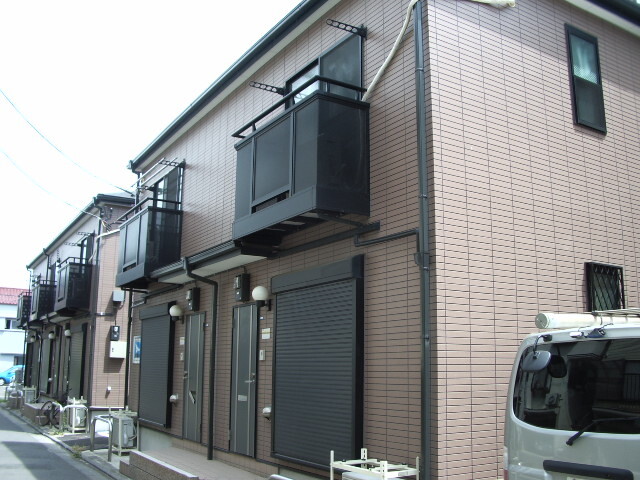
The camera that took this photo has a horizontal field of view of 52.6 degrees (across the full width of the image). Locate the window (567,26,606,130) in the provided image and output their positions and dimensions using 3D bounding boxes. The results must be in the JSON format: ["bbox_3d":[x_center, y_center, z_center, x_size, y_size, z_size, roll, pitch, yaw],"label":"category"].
[{"bbox_3d":[3.012,-1.808,7.255,0.604,1.264,0.093,7,-13,-31],"label":"window"}]

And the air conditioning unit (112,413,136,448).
[{"bbox_3d":[-3.761,3.651,12.356,0.254,0.526,0.720,7,-13,-31],"label":"air conditioning unit"}]

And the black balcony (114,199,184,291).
[{"bbox_3d":[-3.180,0.152,11.865,0.642,1.421,2.022,7,-13,-31],"label":"black balcony"}]

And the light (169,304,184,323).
[{"bbox_3d":[-2.364,1.219,10.668,0.231,0.280,0.201,7,-13,-31],"label":"light"}]

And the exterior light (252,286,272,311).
[{"bbox_3d":[-0.721,0.718,8.040,0.231,0.280,0.201,7,-13,-31],"label":"exterior light"}]

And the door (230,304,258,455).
[{"bbox_3d":[-1.016,1.828,8.494,0.086,1.962,0.776,7,-13,-31],"label":"door"}]

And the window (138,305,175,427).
[{"bbox_3d":[-2.974,2.205,11.575,0.149,2.122,1.701,7,-13,-31],"label":"window"}]

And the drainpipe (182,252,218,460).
[{"bbox_3d":[-1.718,1.669,9.127,0.556,2.865,0.089,7,-13,-31],"label":"drainpipe"}]

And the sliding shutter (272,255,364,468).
[{"bbox_3d":[-0.064,1.299,6.820,0.140,2.040,1.660,7,-13,-31],"label":"sliding shutter"}]

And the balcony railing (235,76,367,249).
[{"bbox_3d":[-0.280,-0.747,7.221,0.649,1.421,1.966,7,-13,-31],"label":"balcony railing"}]

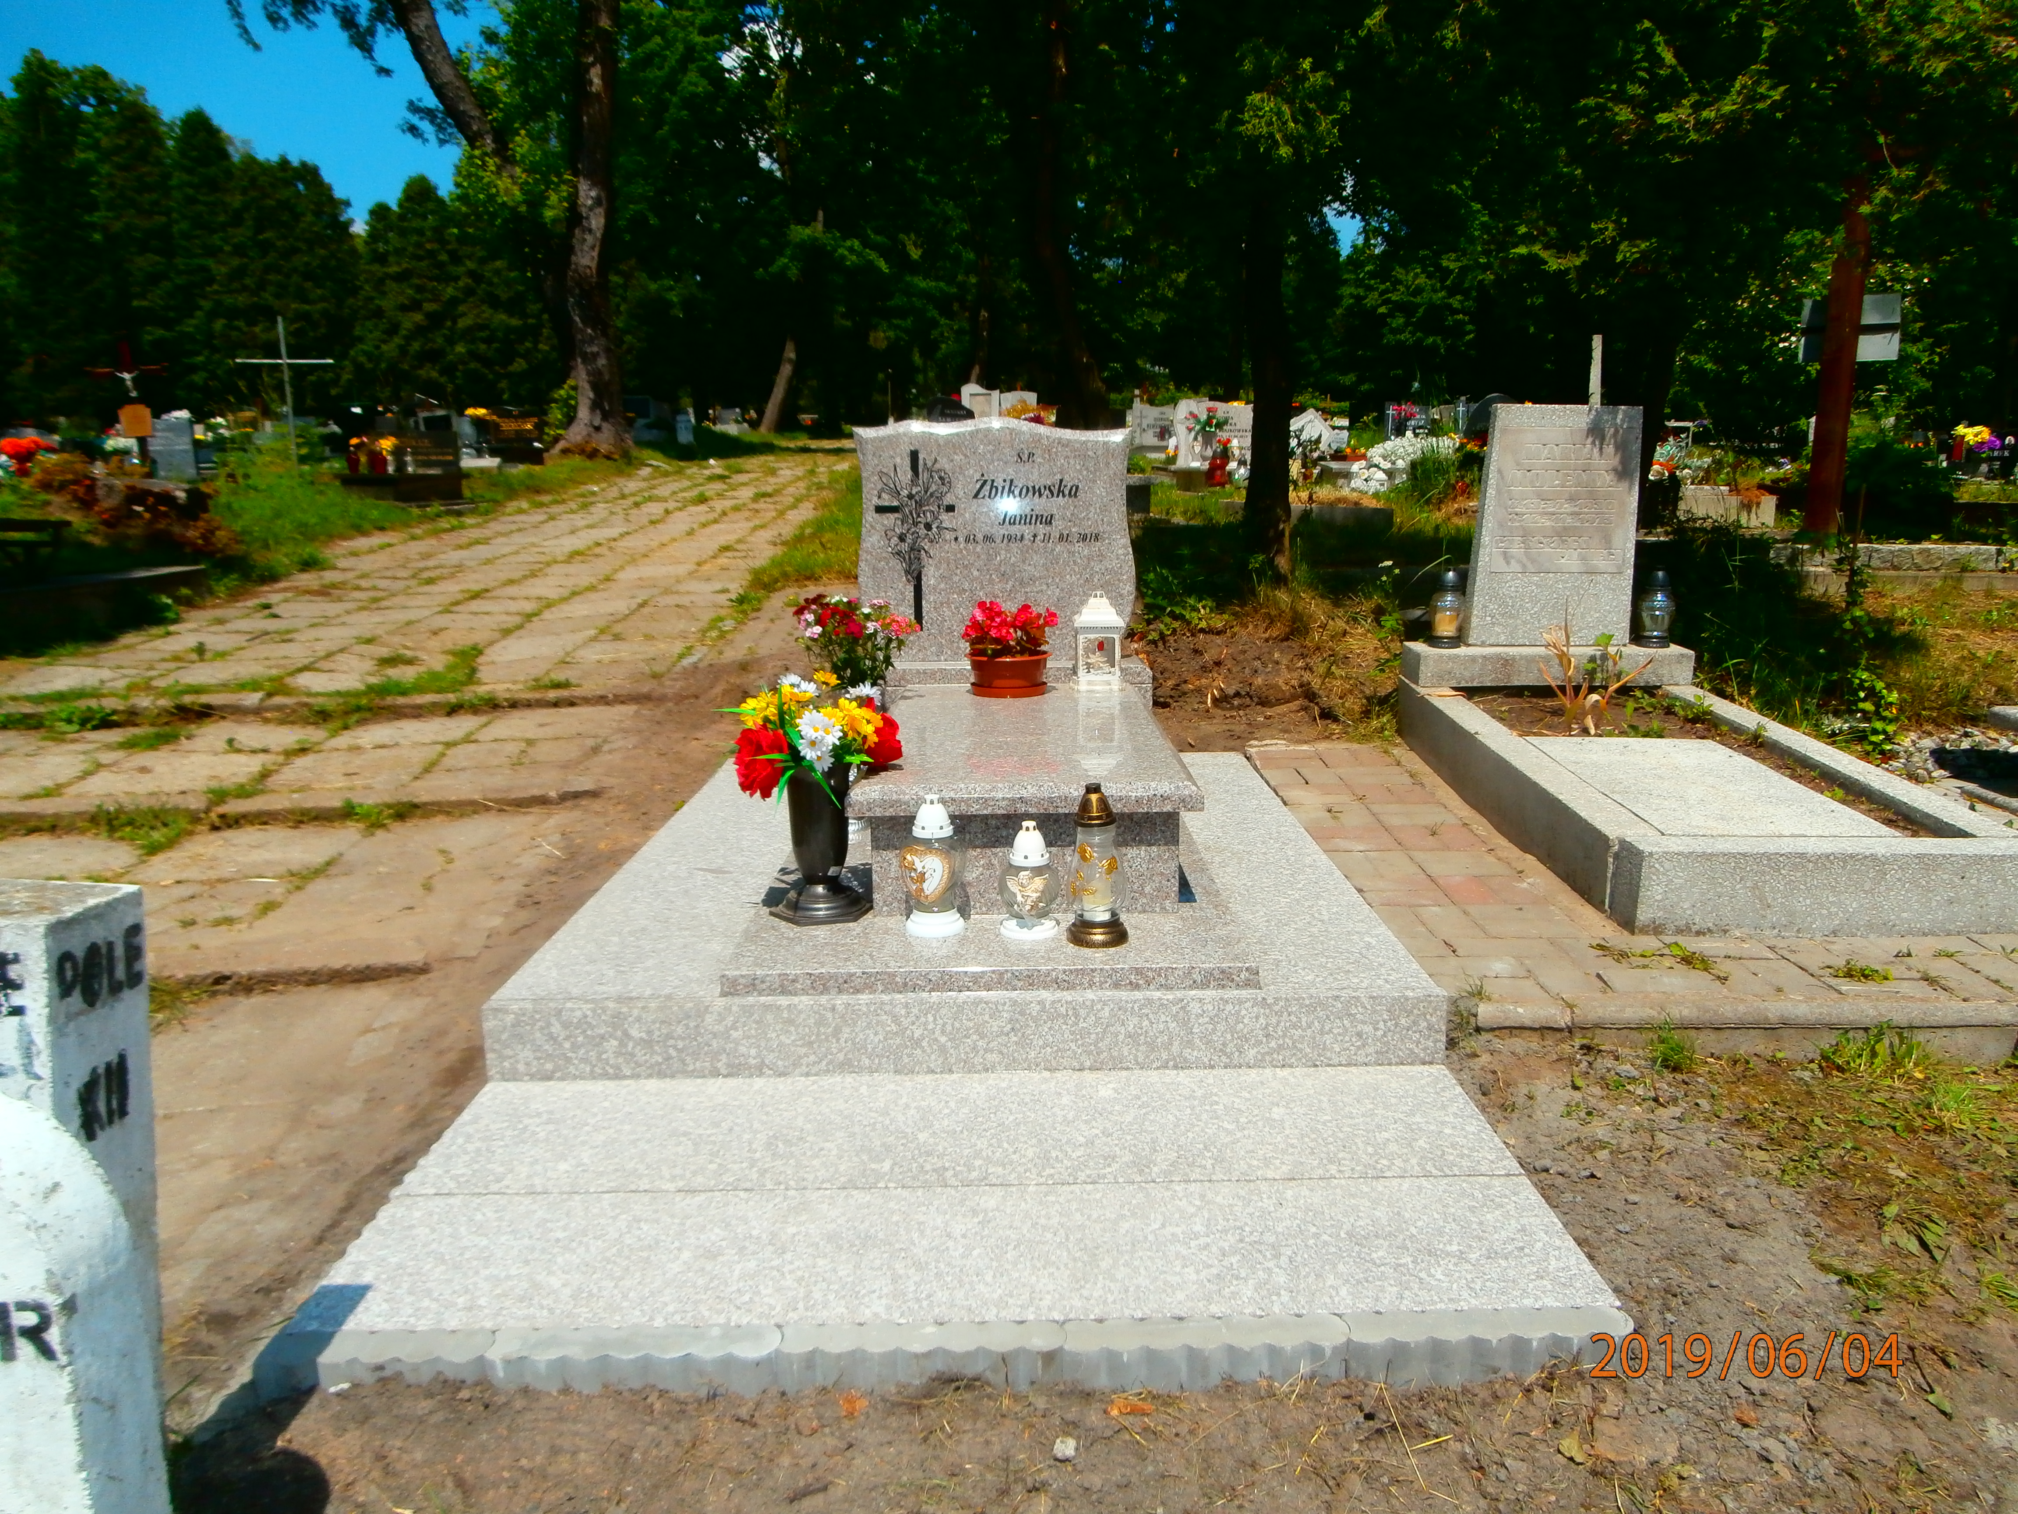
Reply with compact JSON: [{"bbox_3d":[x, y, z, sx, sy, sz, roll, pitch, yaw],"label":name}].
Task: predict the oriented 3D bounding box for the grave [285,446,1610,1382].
[{"bbox_3d":[-0.078,-0.135,2.877,1.619,1.195,2.821,-1,11,0],"label":"grave"}]

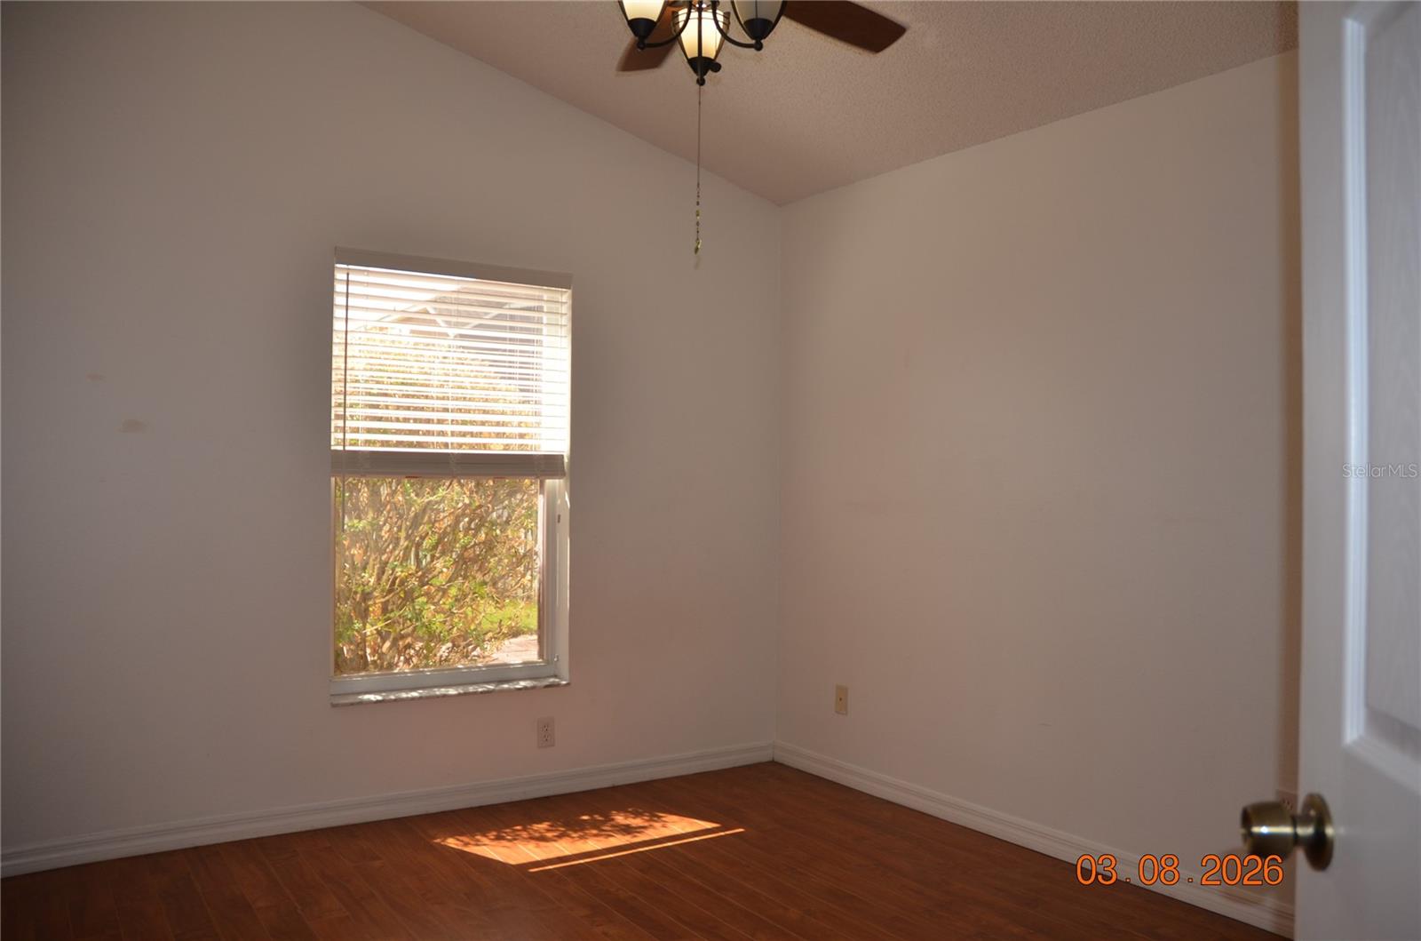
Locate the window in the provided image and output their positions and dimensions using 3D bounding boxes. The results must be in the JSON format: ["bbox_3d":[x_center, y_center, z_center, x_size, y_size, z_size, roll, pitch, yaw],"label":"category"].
[{"bbox_3d":[-0.970,0.028,4.051,0.905,1.630,0.110,1,0,-30],"label":"window"}]

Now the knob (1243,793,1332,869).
[{"bbox_3d":[0.505,0.319,0.943,0.062,0.066,0.066,0,0,11],"label":"knob"}]

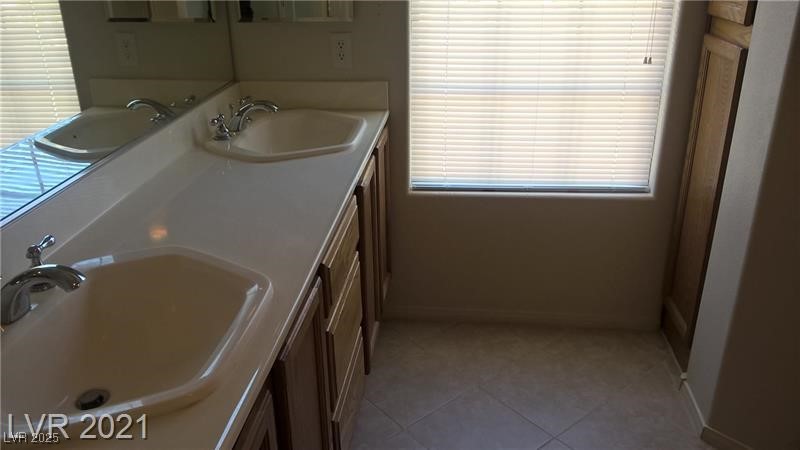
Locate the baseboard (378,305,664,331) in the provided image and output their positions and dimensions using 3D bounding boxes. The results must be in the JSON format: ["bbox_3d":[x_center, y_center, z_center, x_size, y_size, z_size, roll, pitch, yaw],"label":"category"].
[{"bbox_3d":[0.459,0.356,2.448,1.065,0.068,0.015,1,25,6],"label":"baseboard"}]

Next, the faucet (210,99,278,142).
[{"bbox_3d":[-0.458,-0.336,1.942,0.190,0.092,0.260,1,25,6],"label":"faucet"}]

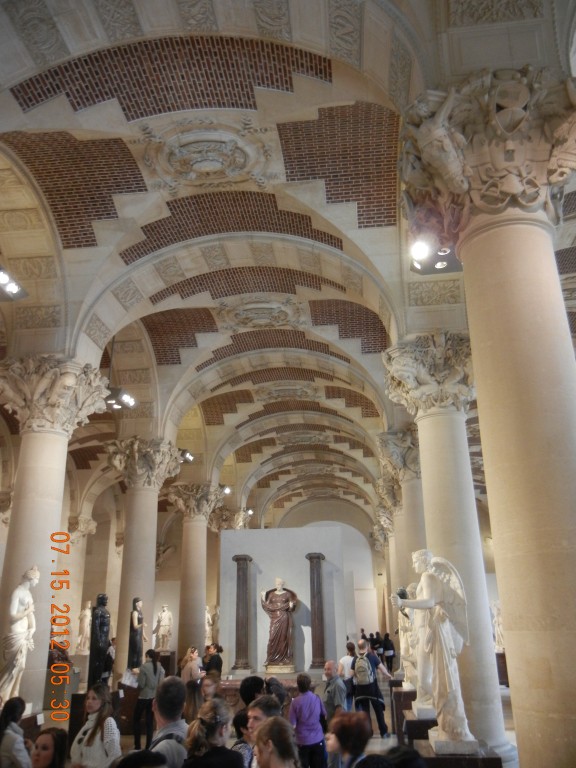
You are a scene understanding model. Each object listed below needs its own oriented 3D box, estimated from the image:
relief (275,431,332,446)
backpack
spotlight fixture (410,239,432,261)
[{"bbox_3d":[0.622,2.030,25.741,2.007,0.260,1.736,-3,-20,6],"label":"relief"},{"bbox_3d":[1.525,5.681,13.262,0.360,0.550,0.270,-3,-20,6],"label":"backpack"},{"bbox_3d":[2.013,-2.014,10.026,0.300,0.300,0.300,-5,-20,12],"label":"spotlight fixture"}]

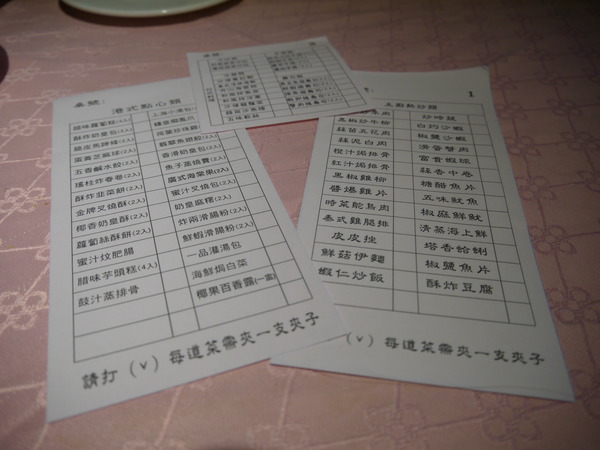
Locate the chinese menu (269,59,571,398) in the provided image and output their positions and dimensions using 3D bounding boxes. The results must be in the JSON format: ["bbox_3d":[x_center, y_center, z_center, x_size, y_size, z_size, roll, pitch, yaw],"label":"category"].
[{"bbox_3d":[0.054,-0.024,0.236,0.101,0.005,0.212,6,45,6],"label":"chinese menu"}]

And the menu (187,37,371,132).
[{"bbox_3d":[-0.017,-0.096,0.311,0.101,0.004,0.104,-10,45,-10],"label":"menu"}]

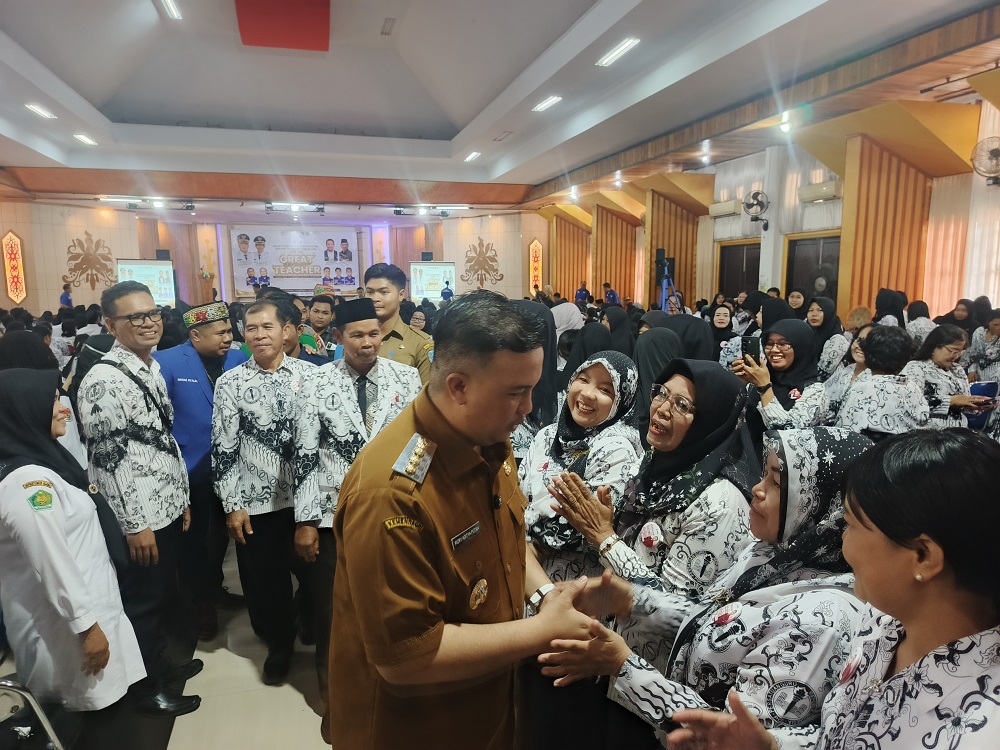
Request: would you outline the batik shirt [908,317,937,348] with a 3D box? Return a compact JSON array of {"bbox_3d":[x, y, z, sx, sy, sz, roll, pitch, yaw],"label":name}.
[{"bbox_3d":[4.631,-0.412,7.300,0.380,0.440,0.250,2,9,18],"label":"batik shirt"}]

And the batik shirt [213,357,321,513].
[{"bbox_3d":[-0.986,0.237,2.782,0.470,0.660,0.280,-4,9,-25],"label":"batik shirt"}]

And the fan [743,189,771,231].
[{"bbox_3d":[4.998,-3.205,12.946,0.500,0.720,0.380,6,11,38],"label":"fan"}]

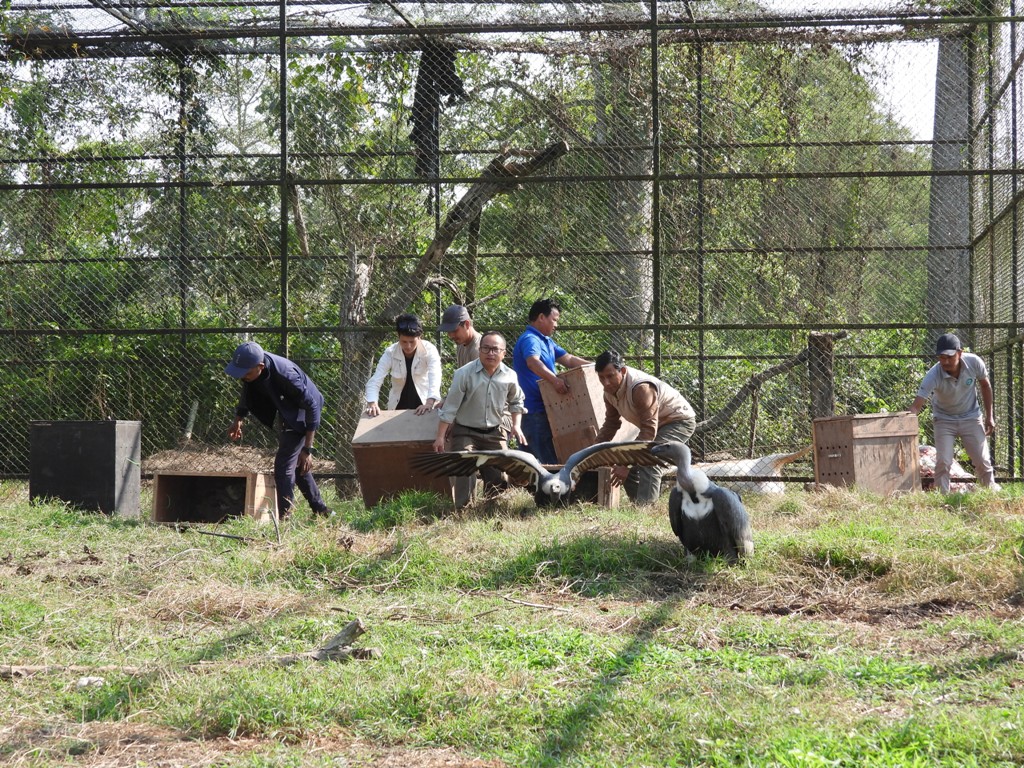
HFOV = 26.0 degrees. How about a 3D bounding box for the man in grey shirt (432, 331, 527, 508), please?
[{"bbox_3d":[-0.227,0.263,16.000,0.660,1.300,0.600,0,0,1],"label":"man in grey shirt"}]

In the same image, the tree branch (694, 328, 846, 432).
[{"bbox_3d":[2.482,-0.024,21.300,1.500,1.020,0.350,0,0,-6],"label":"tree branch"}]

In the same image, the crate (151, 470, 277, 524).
[{"bbox_3d":[-2.075,0.781,15.518,0.692,0.360,0.640,0,-1,7],"label":"crate"}]

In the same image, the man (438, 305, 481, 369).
[{"bbox_3d":[-0.318,0.157,17.000,0.550,1.550,0.520,0,-1,-30],"label":"man"}]

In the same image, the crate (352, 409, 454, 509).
[{"bbox_3d":[-0.723,0.535,16.201,0.680,0.600,0.440,-2,35,15],"label":"crate"}]

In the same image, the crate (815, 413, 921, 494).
[{"bbox_3d":[2.736,0.540,17.139,0.654,0.600,0.468,-3,0,-40],"label":"crate"}]

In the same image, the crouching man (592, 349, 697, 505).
[{"bbox_3d":[0.951,0.313,15.800,0.550,1.120,0.750,-1,-1,43],"label":"crouching man"}]

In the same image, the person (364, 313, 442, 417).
[{"bbox_3d":[-0.836,0.193,17.100,0.600,1.500,0.520,0,-1,2],"label":"person"}]

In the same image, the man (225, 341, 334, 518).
[{"bbox_3d":[-1.659,0.326,15.900,0.750,1.280,0.550,0,-1,-30],"label":"man"}]

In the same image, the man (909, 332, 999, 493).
[{"bbox_3d":[3.383,0.261,17.000,0.680,1.290,0.580,0,-1,13],"label":"man"}]

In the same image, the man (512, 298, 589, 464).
[{"bbox_3d":[0.287,0.134,17.000,0.620,1.580,0.500,0,0,18],"label":"man"}]

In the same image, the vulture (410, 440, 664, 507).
[{"bbox_3d":[0.180,0.640,15.700,1.790,0.490,0.650,0,-1,-2],"label":"vulture"}]

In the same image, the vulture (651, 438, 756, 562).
[{"bbox_3d":[1.113,0.686,12.900,0.430,0.715,0.540,-1,-1,30],"label":"vulture"}]

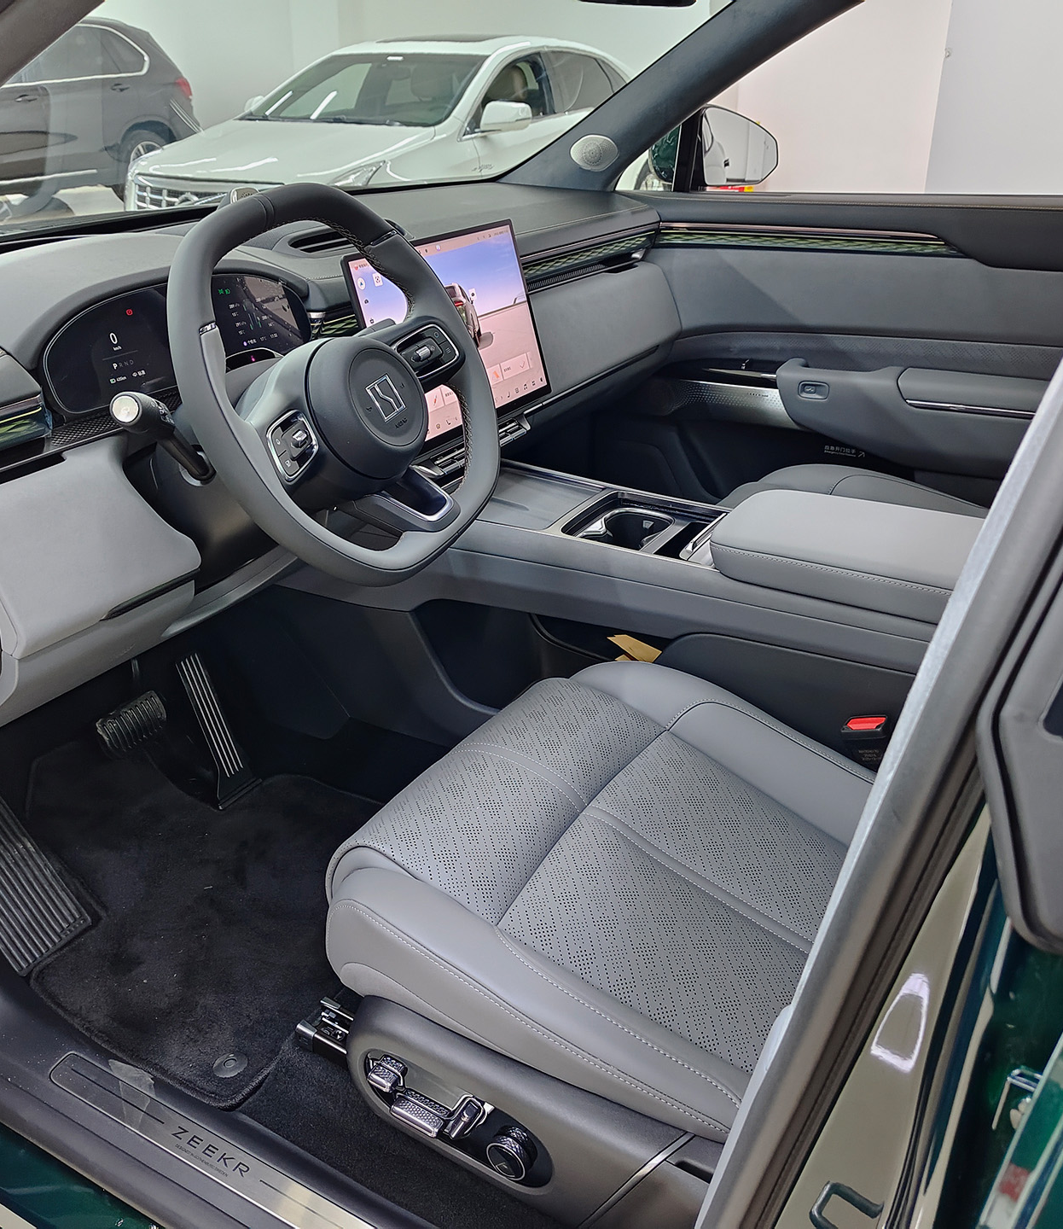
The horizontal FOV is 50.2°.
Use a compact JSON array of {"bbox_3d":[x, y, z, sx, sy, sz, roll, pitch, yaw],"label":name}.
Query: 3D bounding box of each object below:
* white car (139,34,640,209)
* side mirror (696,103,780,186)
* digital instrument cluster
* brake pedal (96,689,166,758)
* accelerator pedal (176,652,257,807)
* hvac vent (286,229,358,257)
[{"bbox_3d":[-0.622,-3.135,7.800,1.860,1.480,5.000,13,29,25],"label":"white car"},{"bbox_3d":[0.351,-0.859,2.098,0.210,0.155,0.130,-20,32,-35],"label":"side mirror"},{"bbox_3d":[-0.323,-0.273,1.070,0.040,0.100,0.330,-5,20,33],"label":"digital instrument cluster"},{"bbox_3d":[-0.494,0.134,1.404,0.035,0.060,0.105,-13,15,35],"label":"brake pedal"},{"bbox_3d":[-0.432,0.155,1.537,0.045,0.205,0.065,-13,12,35],"label":"accelerator pedal"},{"bbox_3d":[-0.246,-0.456,1.397,0.080,0.027,0.160,14,29,26],"label":"hvac vent"}]

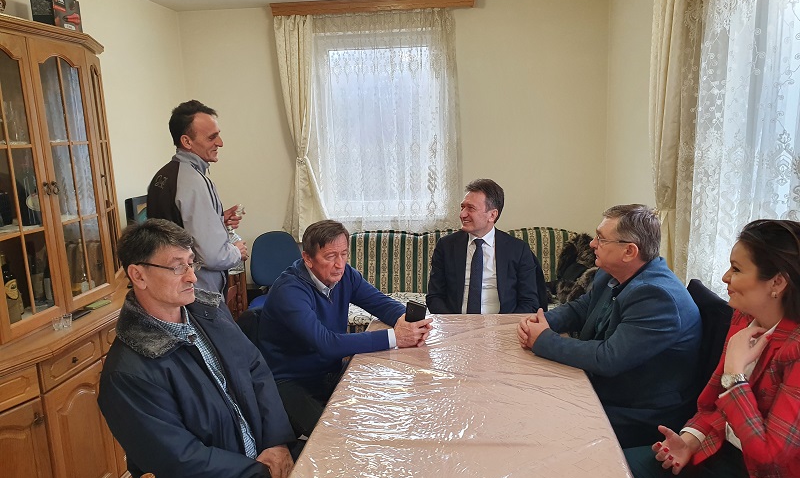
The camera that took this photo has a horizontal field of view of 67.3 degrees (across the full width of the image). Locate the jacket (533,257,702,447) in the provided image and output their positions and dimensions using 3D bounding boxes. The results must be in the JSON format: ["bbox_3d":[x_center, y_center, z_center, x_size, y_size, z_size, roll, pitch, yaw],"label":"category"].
[{"bbox_3d":[0.741,0.356,2.065,0.520,0.650,0.520,-3,11,-1],"label":"jacket"}]

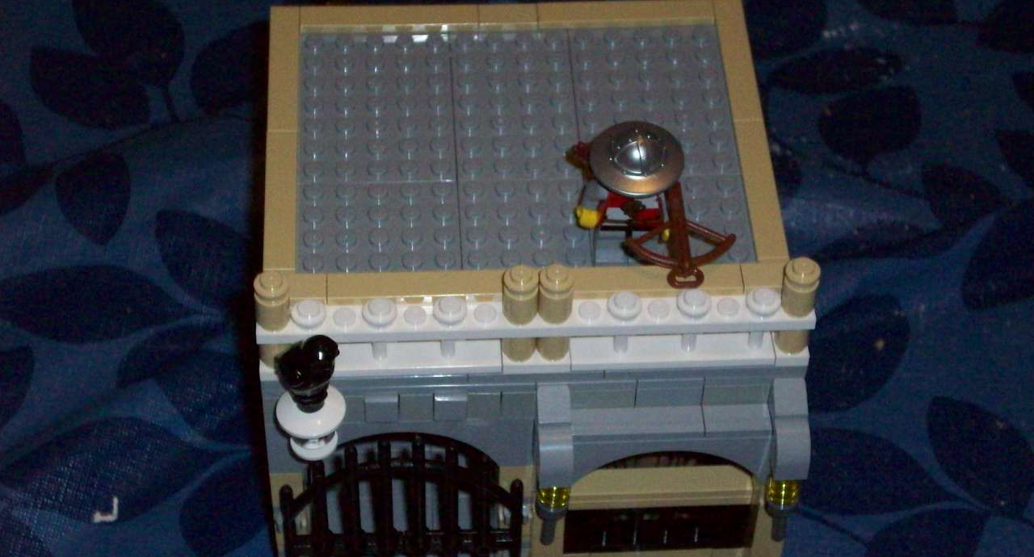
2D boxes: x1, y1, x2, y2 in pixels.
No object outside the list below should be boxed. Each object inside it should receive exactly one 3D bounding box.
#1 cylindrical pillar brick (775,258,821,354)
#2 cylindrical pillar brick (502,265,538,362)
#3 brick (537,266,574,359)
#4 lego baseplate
[{"bbox_3d":[0.065,0.006,0.531,0.008,0.027,0.008,1,49,-1],"label":"cylindrical pillar brick"},{"bbox_3d":[0.001,0.008,0.528,0.008,0.027,0.008,1,49,-1],"label":"cylindrical pillar brick"},{"bbox_3d":[0.009,0.008,0.528,0.008,0.027,0.008,-1,49,-3],"label":"brick"},{"bbox_3d":[0.000,-0.033,0.591,0.112,0.005,0.088,-1,49,-3],"label":"lego baseplate"}]

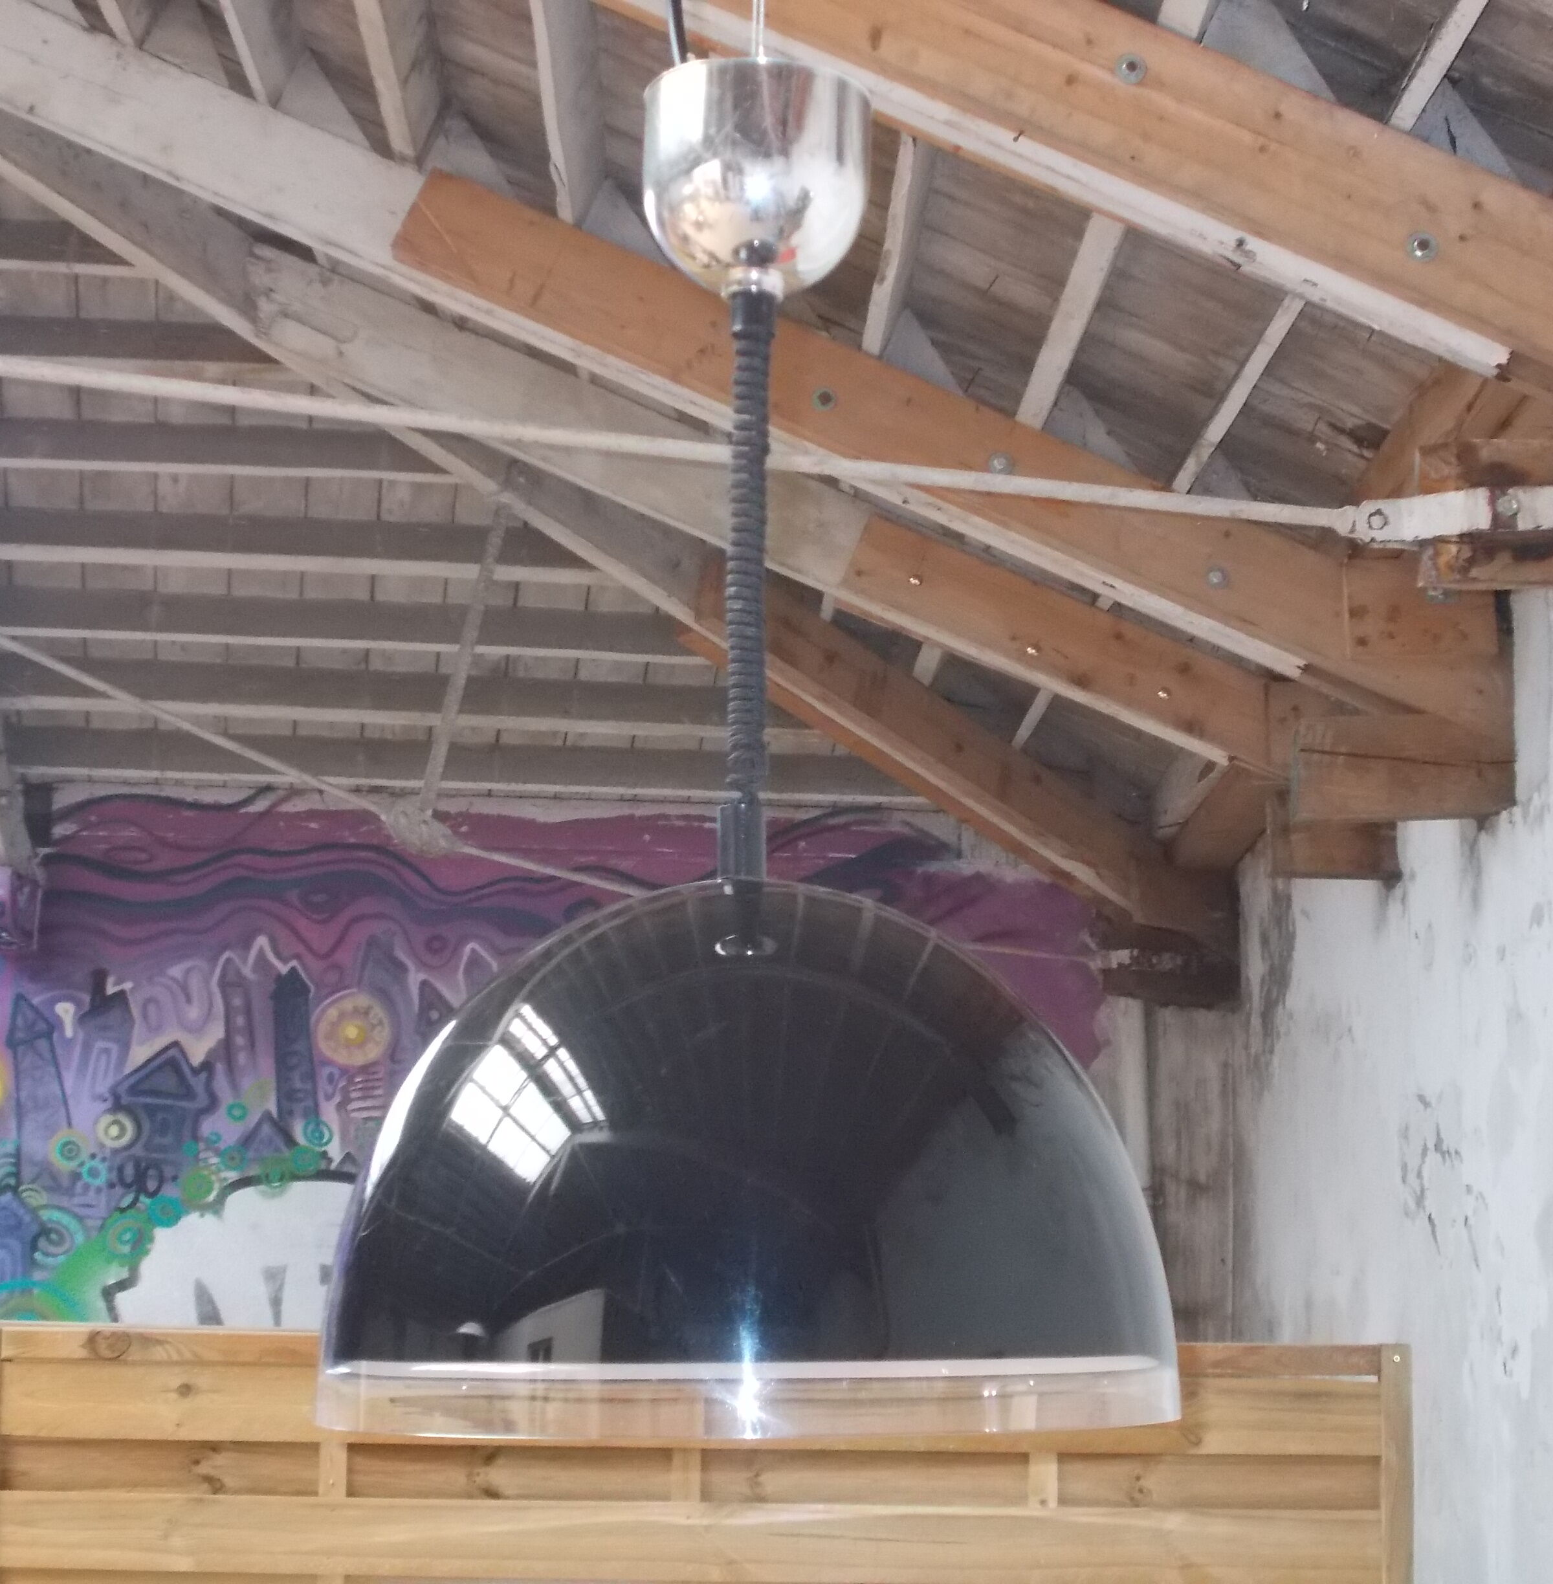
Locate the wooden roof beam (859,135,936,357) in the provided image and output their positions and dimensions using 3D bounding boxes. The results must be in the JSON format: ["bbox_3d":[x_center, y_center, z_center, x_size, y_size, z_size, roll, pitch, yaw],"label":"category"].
[{"bbox_3d":[0.265,-1.199,6.065,0.045,0.150,1.815,25,-10,2],"label":"wooden roof beam"}]

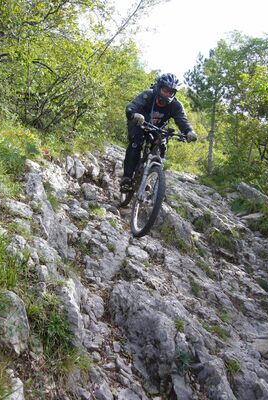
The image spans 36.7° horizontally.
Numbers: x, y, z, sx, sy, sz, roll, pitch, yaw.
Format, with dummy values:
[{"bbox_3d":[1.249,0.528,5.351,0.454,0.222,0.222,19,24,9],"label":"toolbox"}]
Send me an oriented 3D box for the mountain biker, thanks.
[{"bbox_3d":[0.205,-0.665,4.130,0.670,1.180,0.820,2,0,-14],"label":"mountain biker"}]

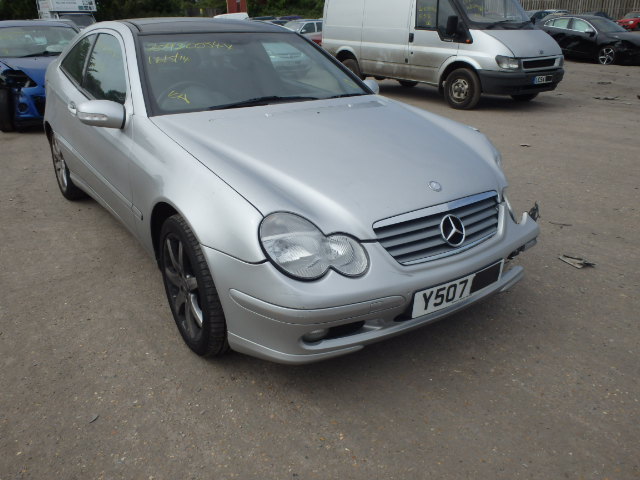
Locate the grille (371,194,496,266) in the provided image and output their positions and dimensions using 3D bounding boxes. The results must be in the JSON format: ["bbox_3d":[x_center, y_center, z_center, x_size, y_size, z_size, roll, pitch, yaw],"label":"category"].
[{"bbox_3d":[0.508,-0.049,2.033,0.700,0.210,0.100,-15,7,-33],"label":"grille"}]

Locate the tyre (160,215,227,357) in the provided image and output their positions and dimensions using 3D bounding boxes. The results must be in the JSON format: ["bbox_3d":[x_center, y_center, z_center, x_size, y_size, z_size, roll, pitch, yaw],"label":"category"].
[{"bbox_3d":[-0.485,0.184,2.277,0.225,0.630,0.630,-15,27,-33],"label":"tyre"}]

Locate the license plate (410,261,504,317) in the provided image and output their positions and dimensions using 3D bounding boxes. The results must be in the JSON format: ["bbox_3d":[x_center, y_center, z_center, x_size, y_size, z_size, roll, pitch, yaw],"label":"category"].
[{"bbox_3d":[0.558,0.187,2.052,0.520,0.111,0.025,-15,24,-33],"label":"license plate"}]

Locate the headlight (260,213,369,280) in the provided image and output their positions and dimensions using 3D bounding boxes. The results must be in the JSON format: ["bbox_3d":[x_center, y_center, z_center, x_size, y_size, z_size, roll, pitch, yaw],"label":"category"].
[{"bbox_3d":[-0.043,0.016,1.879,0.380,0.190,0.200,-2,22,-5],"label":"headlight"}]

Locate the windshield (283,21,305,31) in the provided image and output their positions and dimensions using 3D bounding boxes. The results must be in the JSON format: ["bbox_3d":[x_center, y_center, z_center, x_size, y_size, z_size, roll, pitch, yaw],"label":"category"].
[{"bbox_3d":[-1.328,-10.286,25.000,1.380,0.150,0.720,19,71,38],"label":"windshield"}]

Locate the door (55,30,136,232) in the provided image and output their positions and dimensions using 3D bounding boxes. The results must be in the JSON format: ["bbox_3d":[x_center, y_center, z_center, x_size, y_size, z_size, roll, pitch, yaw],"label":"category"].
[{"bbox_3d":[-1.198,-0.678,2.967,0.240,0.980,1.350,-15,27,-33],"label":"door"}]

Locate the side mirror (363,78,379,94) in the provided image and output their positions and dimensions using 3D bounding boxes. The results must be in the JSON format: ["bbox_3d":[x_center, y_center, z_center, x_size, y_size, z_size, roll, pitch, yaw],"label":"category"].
[{"bbox_3d":[0.333,-1.002,3.475,0.220,0.150,0.150,-15,27,-33],"label":"side mirror"}]

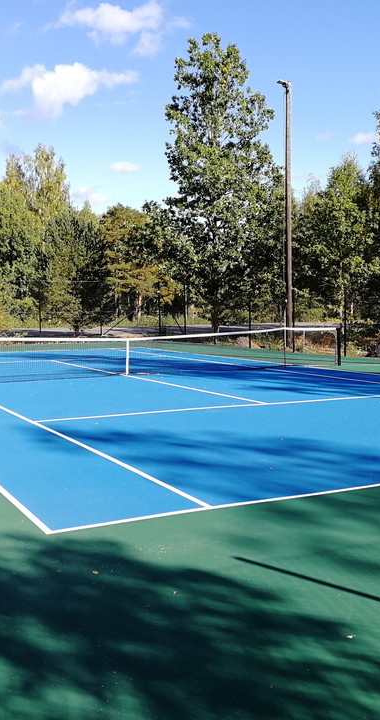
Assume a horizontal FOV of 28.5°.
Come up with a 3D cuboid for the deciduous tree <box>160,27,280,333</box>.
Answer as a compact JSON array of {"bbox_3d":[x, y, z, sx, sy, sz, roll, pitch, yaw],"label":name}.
[{"bbox_3d":[1.779,-9.931,42.927,7.000,17.110,7.000,0,4,0],"label":"deciduous tree"}]

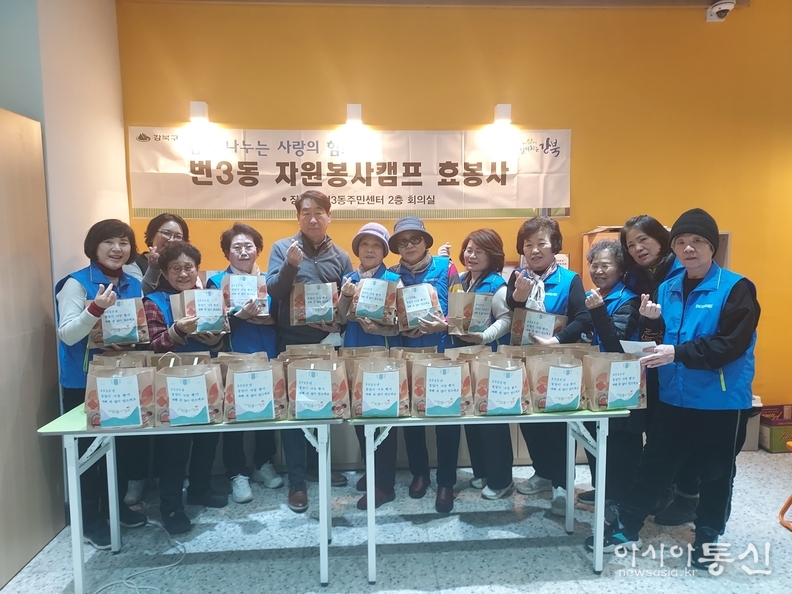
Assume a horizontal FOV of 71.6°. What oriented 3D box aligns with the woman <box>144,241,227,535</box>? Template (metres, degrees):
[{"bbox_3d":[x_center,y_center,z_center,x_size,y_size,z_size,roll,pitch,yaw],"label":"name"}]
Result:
[{"bbox_3d":[-1.092,0.457,2.866,0.437,1.485,0.367,-3,6,-25],"label":"woman"}]

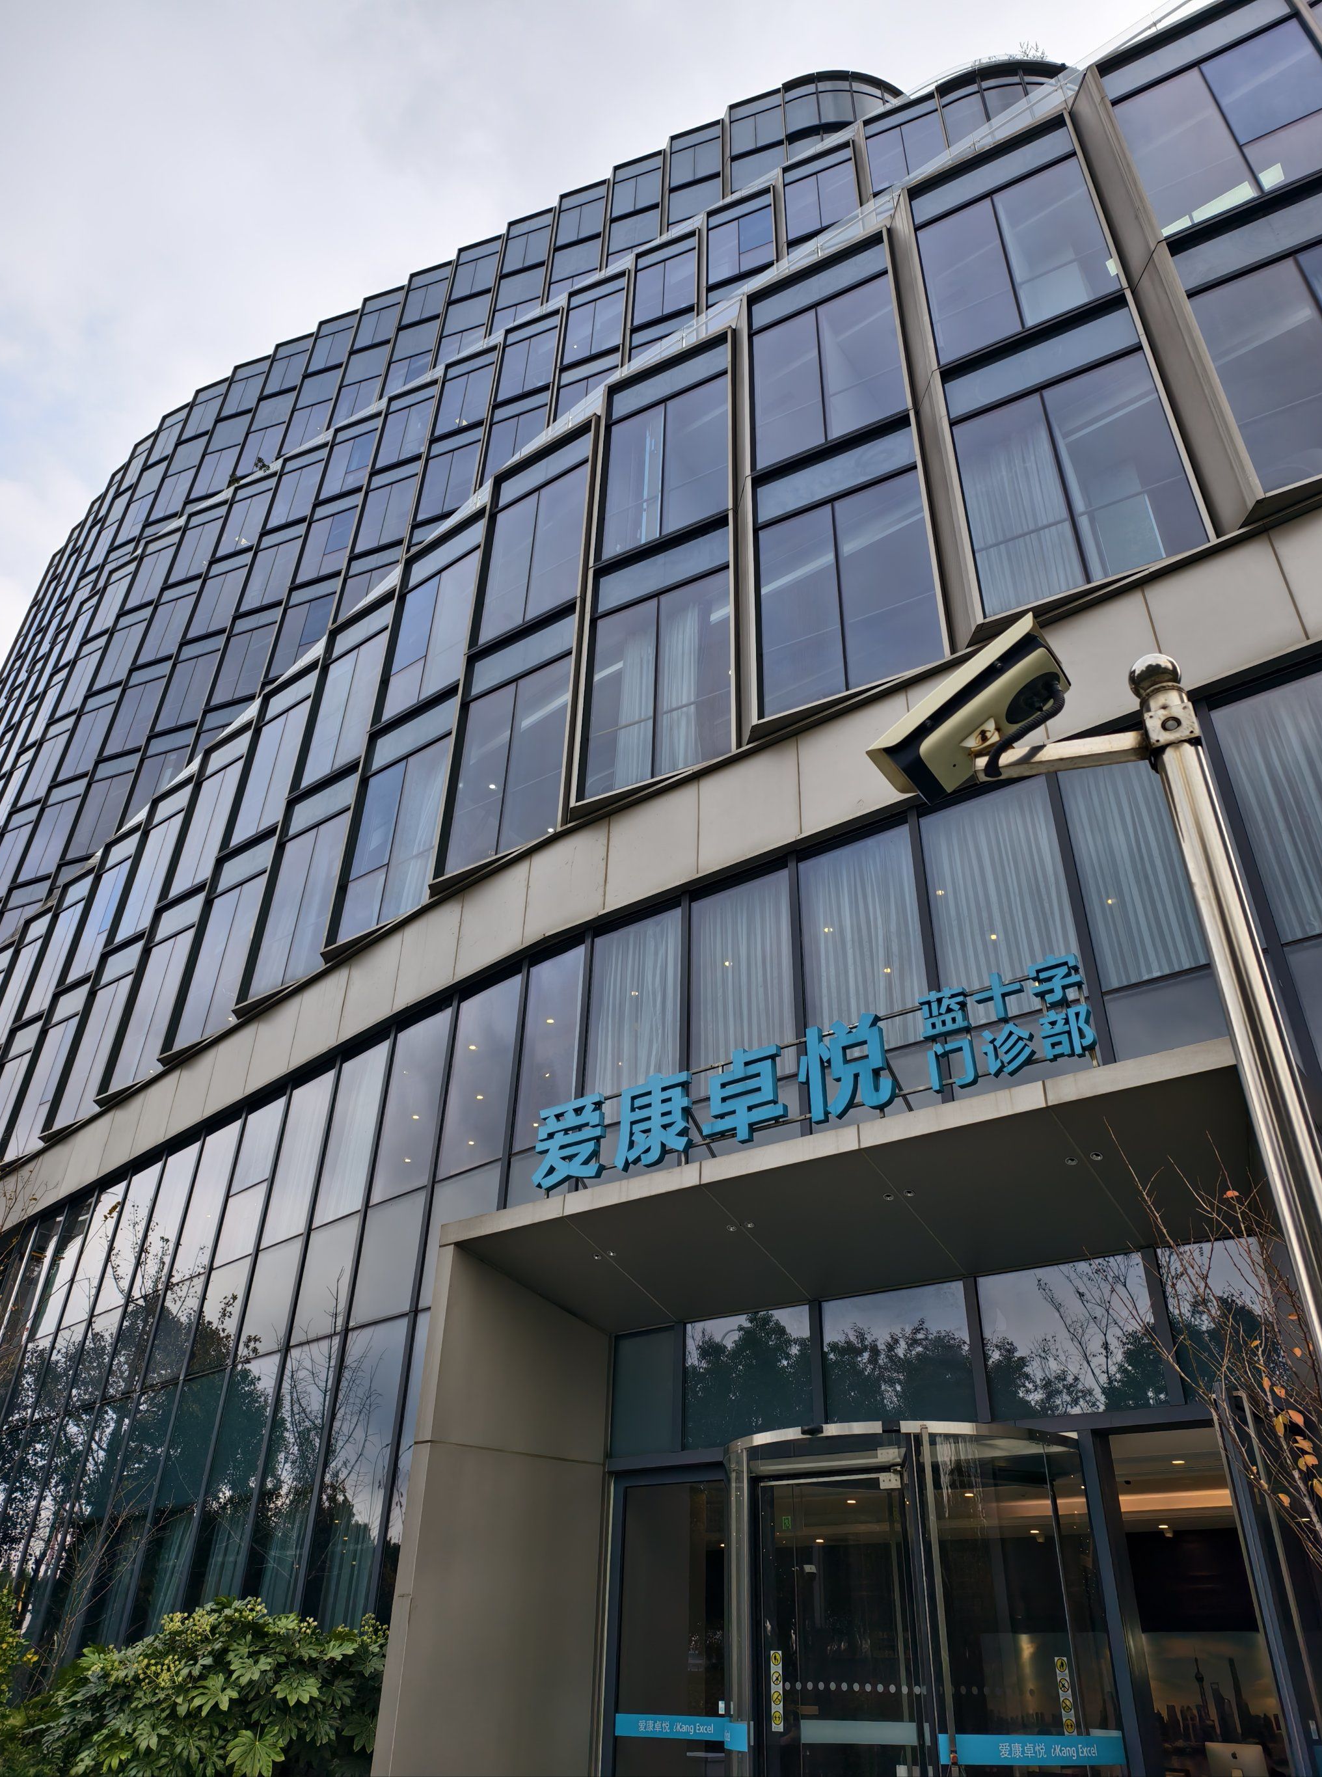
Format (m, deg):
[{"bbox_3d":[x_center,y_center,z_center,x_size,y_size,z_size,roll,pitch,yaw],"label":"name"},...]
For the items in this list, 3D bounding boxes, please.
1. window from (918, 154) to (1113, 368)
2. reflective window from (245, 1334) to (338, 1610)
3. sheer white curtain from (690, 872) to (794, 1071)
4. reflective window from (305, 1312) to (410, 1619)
[{"bbox_3d":[4.351,-7.961,14.761,2.000,3.285,0.120,-15,-37,23],"label":"window"},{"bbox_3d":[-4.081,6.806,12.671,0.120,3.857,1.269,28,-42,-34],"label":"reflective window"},{"bbox_3d":[0.835,1.031,12.509,1.268,2.433,0.120,-20,-39,30],"label":"sheer white curtain"},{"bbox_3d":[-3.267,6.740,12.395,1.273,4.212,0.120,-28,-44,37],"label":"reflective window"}]

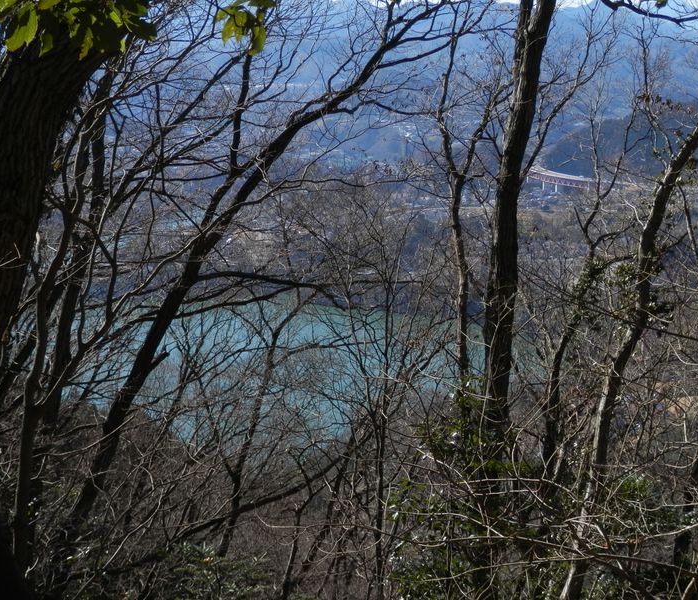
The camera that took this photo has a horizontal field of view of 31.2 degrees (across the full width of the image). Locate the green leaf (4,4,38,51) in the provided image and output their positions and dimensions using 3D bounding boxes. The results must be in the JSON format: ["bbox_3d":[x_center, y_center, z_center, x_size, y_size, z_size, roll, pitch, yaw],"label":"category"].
[{"bbox_3d":[-0.722,-0.603,2.750,0.062,0.105,0.035,17,12,-17],"label":"green leaf"}]

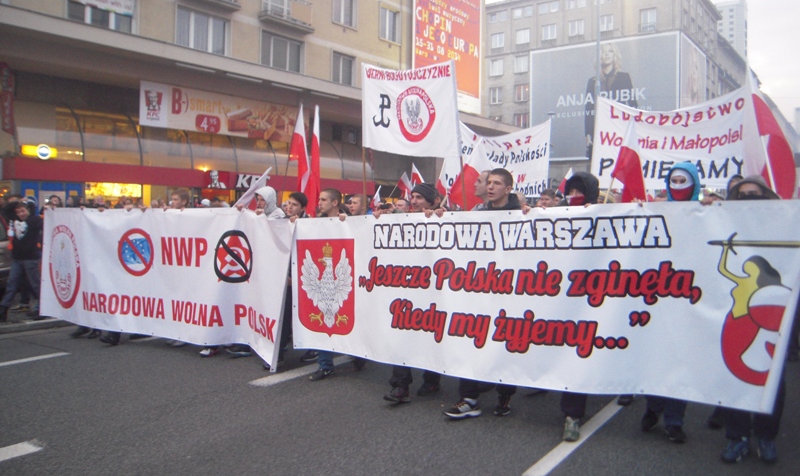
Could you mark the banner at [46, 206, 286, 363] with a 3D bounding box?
[{"bbox_3d":[-2.634,0.395,6.725,3.690,1.360,0.300,2,2,30],"label":"banner"}]

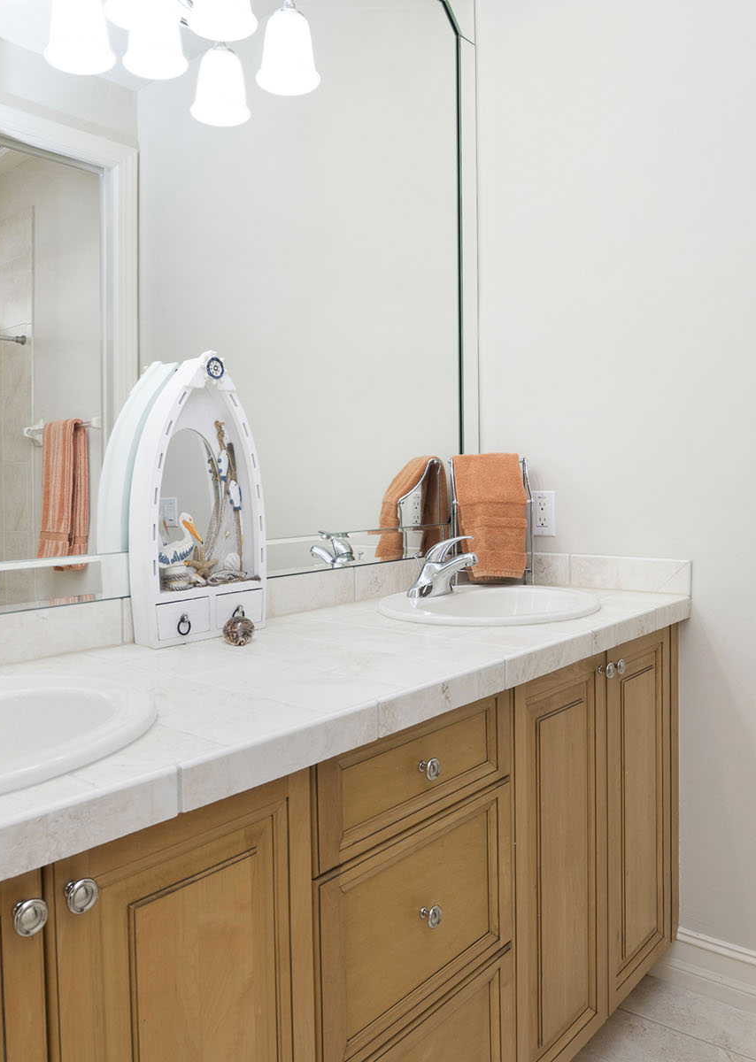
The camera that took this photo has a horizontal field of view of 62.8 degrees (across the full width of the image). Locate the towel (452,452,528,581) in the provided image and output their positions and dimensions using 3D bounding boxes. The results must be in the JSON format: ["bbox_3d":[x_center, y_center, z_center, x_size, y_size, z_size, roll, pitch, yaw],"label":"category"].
[{"bbox_3d":[0.276,-0.037,1.545,0.168,0.310,0.150,-1,2,0],"label":"towel"}]

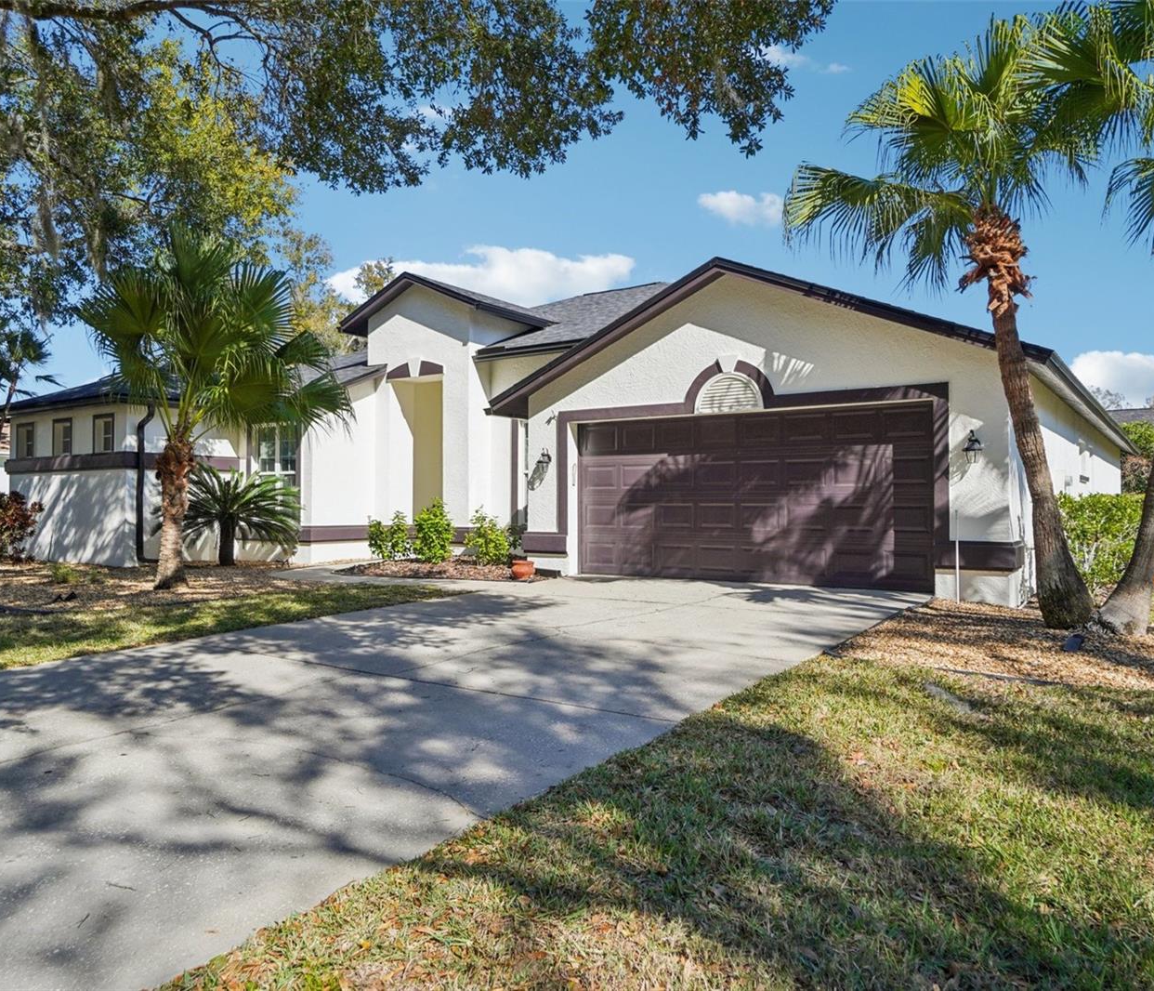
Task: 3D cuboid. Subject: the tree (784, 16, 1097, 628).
[{"bbox_3d":[3.418,-1.632,8.150,2.959,5.751,2.800,0,-1,0],"label":"tree"}]

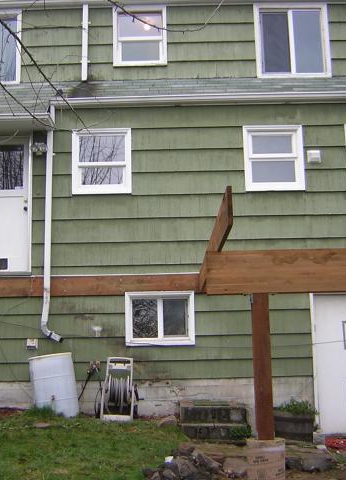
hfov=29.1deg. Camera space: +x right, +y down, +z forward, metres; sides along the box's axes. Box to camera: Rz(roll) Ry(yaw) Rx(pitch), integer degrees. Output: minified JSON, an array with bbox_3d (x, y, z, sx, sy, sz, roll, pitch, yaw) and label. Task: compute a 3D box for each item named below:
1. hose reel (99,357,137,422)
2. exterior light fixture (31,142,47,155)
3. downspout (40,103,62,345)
[{"bbox_3d":[-0.740,2.080,9.292,0.550,0.882,0.450,-1,-9,0],"label":"hose reel"},{"bbox_3d":[-2.030,-1.380,10.123,0.244,0.177,0.180,-1,-9,0],"label":"exterior light fixture"},{"bbox_3d":[-1.786,-0.305,9.874,0.300,3.549,0.260,-1,-9,0],"label":"downspout"}]

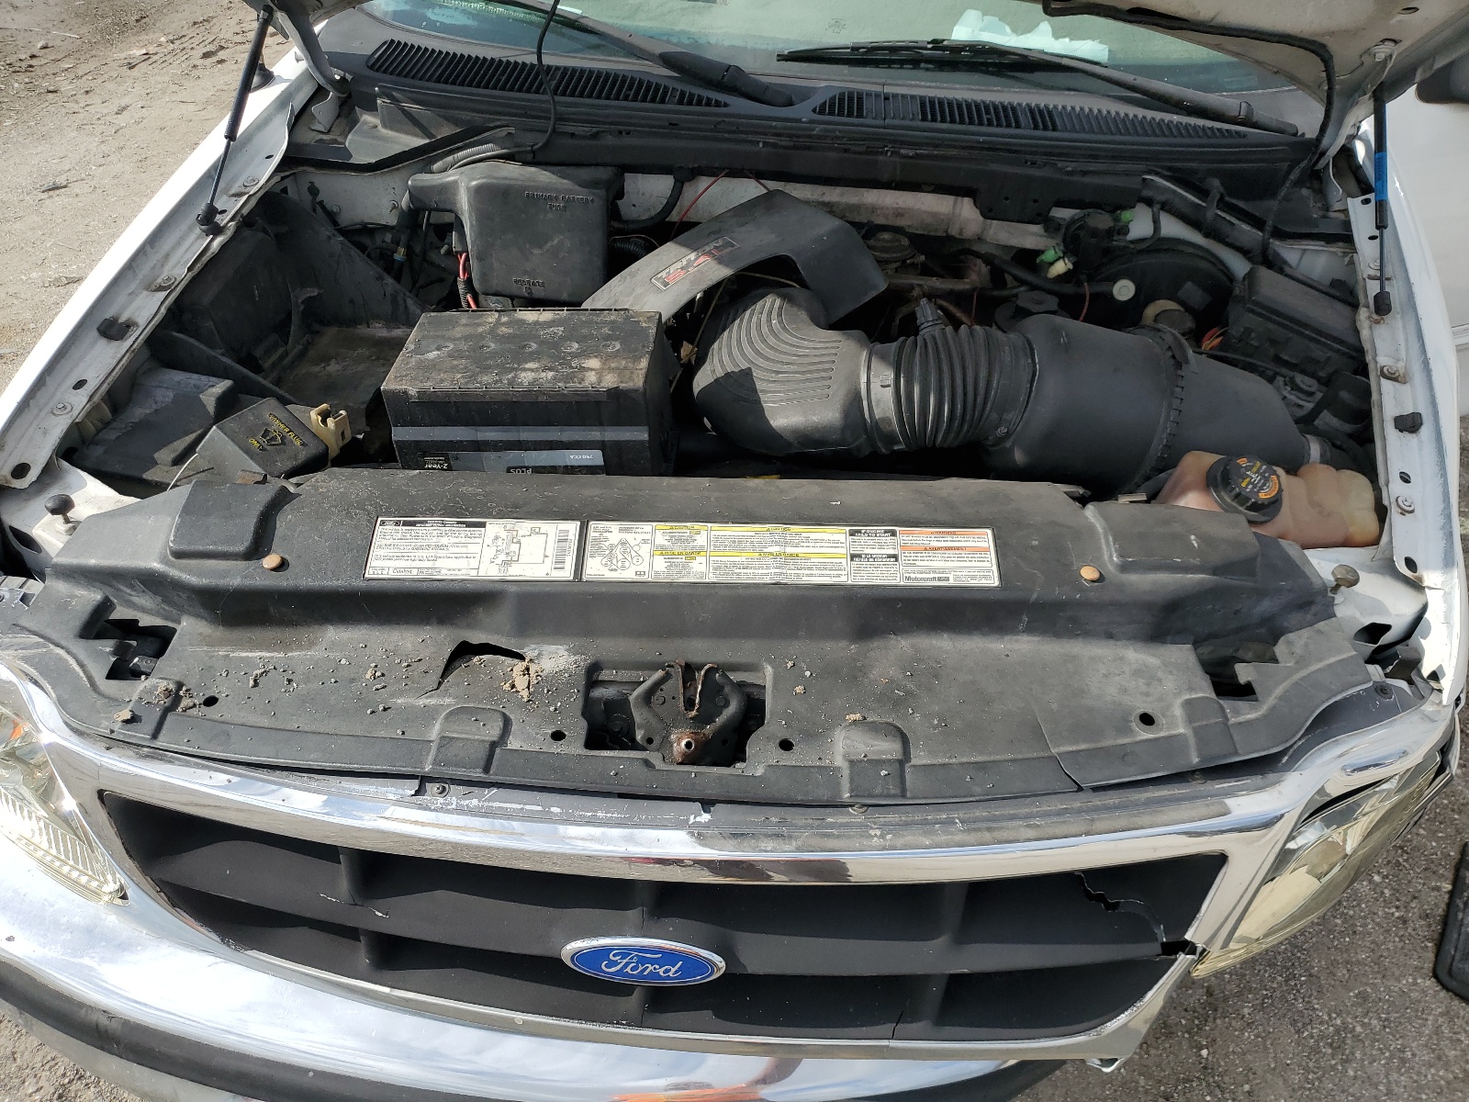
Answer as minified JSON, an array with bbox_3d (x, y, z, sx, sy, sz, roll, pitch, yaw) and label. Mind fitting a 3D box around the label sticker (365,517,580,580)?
[{"bbox_3d":[-0.257,-0.001,1.091,0.203,0.003,0.071,1,56,0],"label":"label sticker"}]

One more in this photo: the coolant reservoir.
[{"bbox_3d":[0.555,-0.012,1.205,0.255,0.190,0.160,3,38,3],"label":"coolant reservoir"}]

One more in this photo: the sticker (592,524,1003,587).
[{"bbox_3d":[0.056,0.003,1.089,0.406,0.003,0.071,1,56,0],"label":"sticker"}]

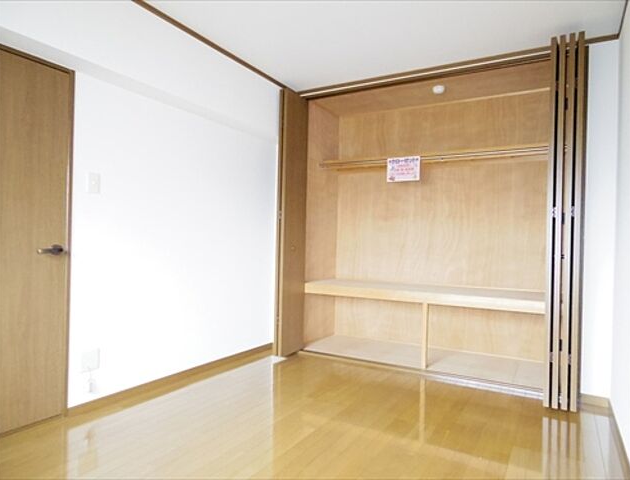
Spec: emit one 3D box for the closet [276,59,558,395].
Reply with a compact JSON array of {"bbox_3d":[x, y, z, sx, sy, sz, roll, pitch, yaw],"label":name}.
[{"bbox_3d":[0.930,-0.116,3.707,2.184,2.361,0.905,1,0,30],"label":"closet"}]

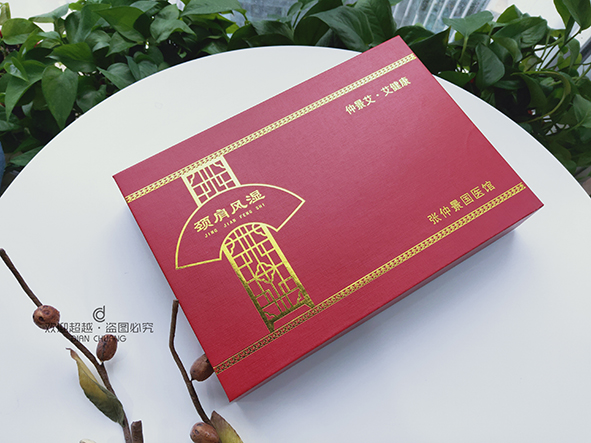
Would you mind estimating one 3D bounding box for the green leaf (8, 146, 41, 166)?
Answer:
[{"bbox_3d":[-0.410,-0.099,0.600,0.058,0.016,0.037,-32,90,-19],"label":"green leaf"}]

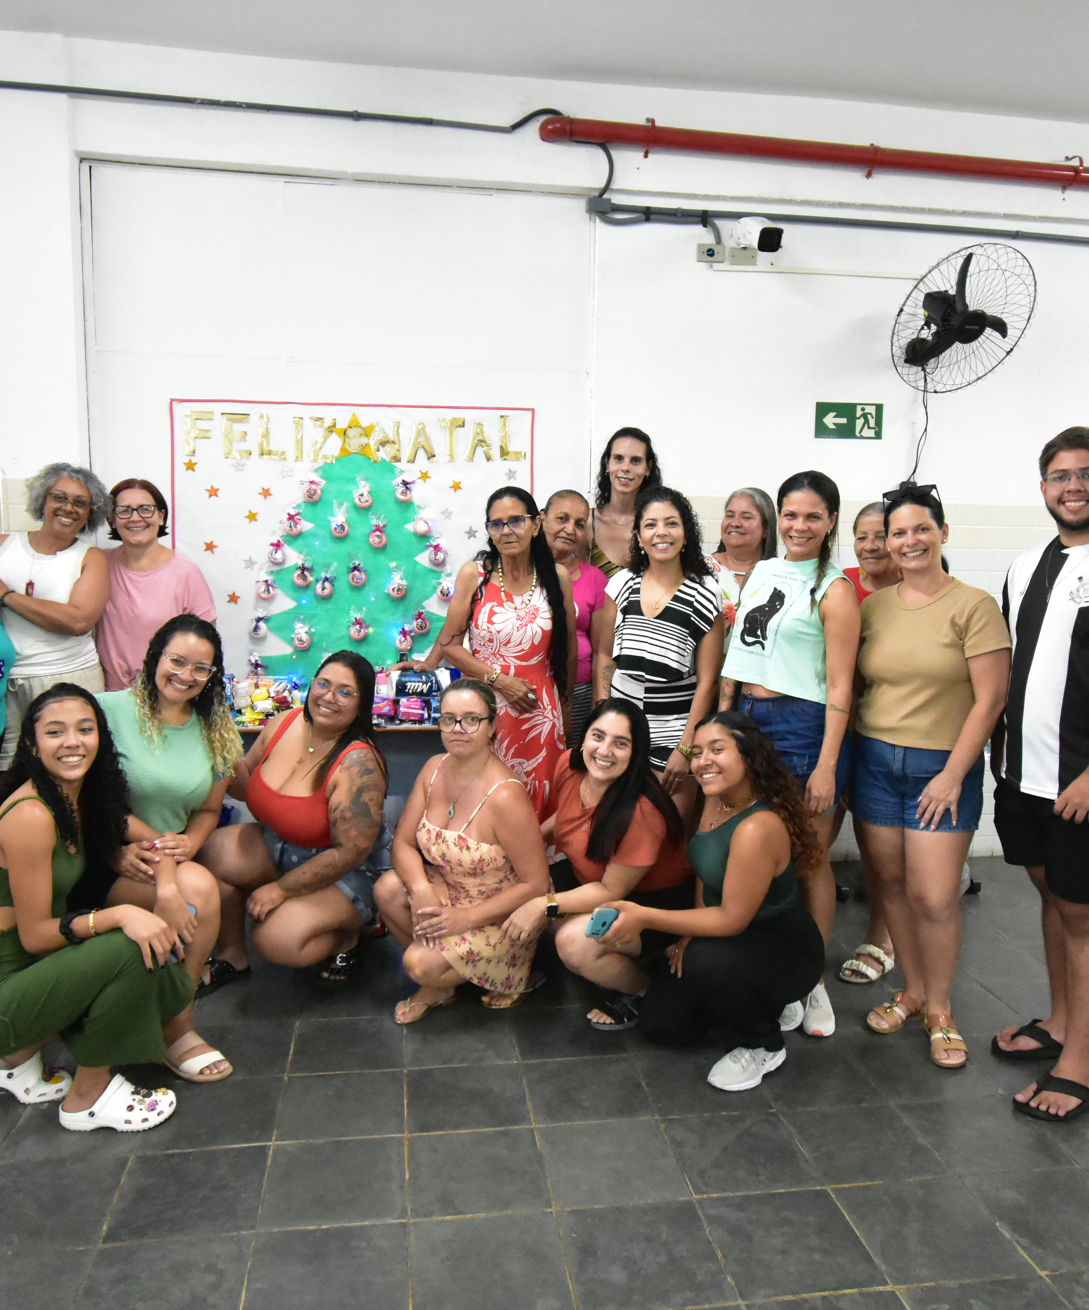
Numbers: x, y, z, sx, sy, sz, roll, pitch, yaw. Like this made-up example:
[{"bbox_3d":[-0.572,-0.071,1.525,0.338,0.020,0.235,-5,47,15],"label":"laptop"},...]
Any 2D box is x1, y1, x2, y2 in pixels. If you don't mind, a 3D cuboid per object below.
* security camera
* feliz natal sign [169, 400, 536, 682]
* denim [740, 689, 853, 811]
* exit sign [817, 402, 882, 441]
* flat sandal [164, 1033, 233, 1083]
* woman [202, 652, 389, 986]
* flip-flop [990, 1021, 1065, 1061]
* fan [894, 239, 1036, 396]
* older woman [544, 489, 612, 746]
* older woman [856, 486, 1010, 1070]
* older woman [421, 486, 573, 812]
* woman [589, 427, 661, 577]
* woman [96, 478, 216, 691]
[{"bbox_3d":[0.848,-1.681,4.150,0.100,0.100,0.200,-2,22,-26],"label":"security camera"},{"bbox_3d":[-0.753,-0.425,4.182,1.430,1.150,0.030,0,6,-8],"label":"feliz natal sign"},{"bbox_3d":[0.725,0.289,3.026,0.360,0.335,0.260,7,9,40],"label":"denim"},{"bbox_3d":[1.307,-1.000,4.431,0.300,0.150,0.012,0,6,-8],"label":"exit sign"},{"bbox_3d":[-0.941,1.074,2.797,0.240,0.075,0.095,7,9,40],"label":"flat sandal"},{"bbox_3d":[-0.771,0.507,3.240,0.540,1.070,0.620,3,7,15],"label":"woman"},{"bbox_3d":[1.429,1.094,2.951,0.295,0.070,0.110,0,7,-3],"label":"flip-flop"},{"bbox_3d":[1.640,-1.369,4.149,0.610,0.610,0.360,-1,41,-16],"label":"fan"},{"bbox_3d":[0.065,0.241,3.554,0.460,1.580,0.290,0,7,-3],"label":"older woman"},{"bbox_3d":[1.090,0.327,2.920,0.470,1.590,0.310,4,8,28],"label":"older woman"},{"bbox_3d":[-0.140,0.263,3.304,0.510,1.590,0.330,2,7,8],"label":"older woman"},{"bbox_3d":[0.282,0.111,3.699,0.460,1.810,0.280,1,7,3],"label":"woman"},{"bbox_3d":[-1.419,0.172,3.768,0.470,1.600,0.290,-1,7,-17],"label":"woman"}]

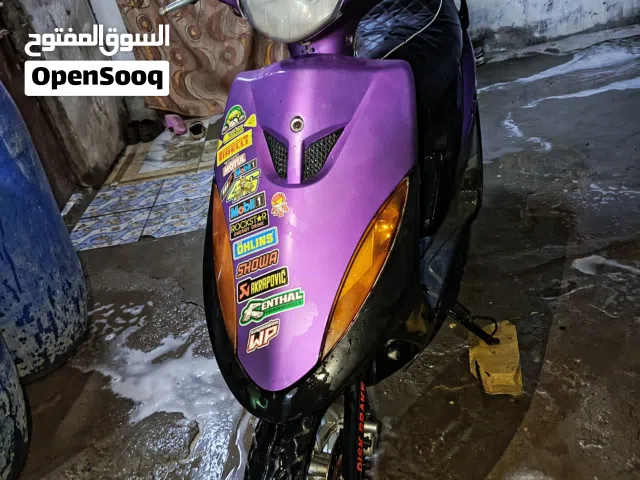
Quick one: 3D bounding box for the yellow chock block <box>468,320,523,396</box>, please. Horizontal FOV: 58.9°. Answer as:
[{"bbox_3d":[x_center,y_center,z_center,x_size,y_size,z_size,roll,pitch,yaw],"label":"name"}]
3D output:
[{"bbox_3d":[0.454,0.306,1.464,0.113,0.074,0.167,0,39,9],"label":"yellow chock block"}]

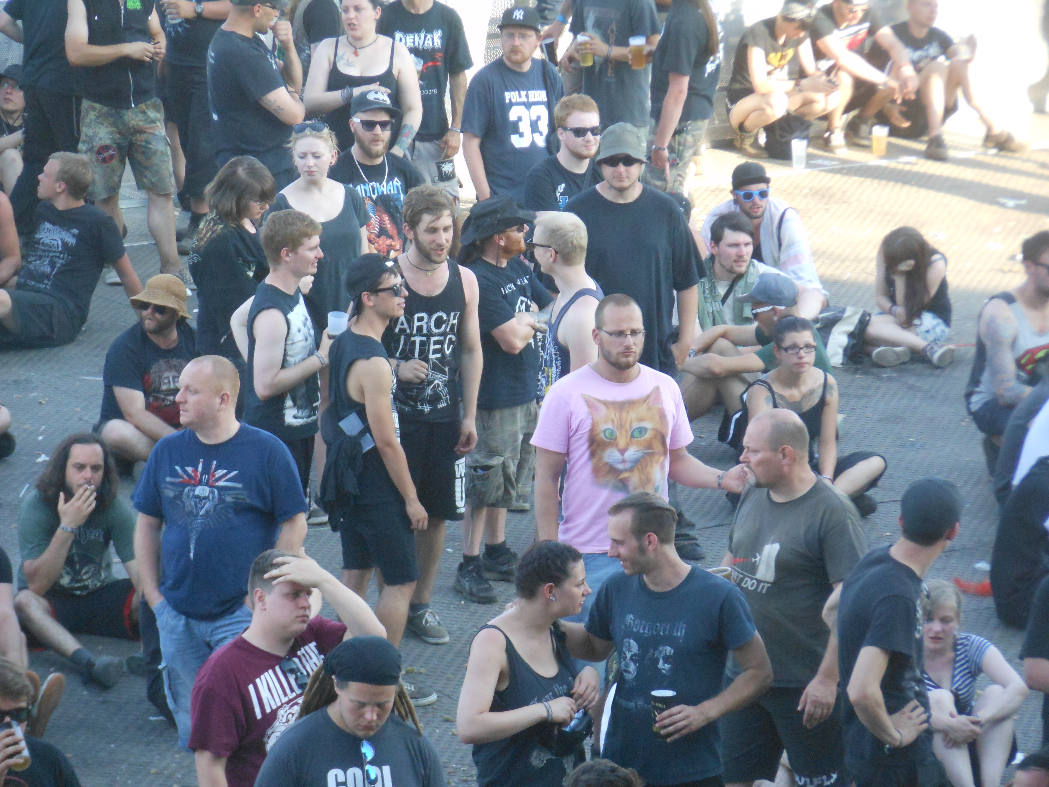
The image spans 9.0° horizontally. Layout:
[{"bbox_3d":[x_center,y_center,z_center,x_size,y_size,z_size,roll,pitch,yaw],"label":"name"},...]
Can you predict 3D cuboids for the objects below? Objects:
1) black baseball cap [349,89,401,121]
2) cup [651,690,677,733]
[{"bbox_3d":[-0.602,-1.182,27.150,0.180,0.135,0.270,-6,10,-22],"label":"black baseball cap"},{"bbox_3d":[0.473,1.085,22.534,0.086,0.140,0.086,1,15,0],"label":"cup"}]

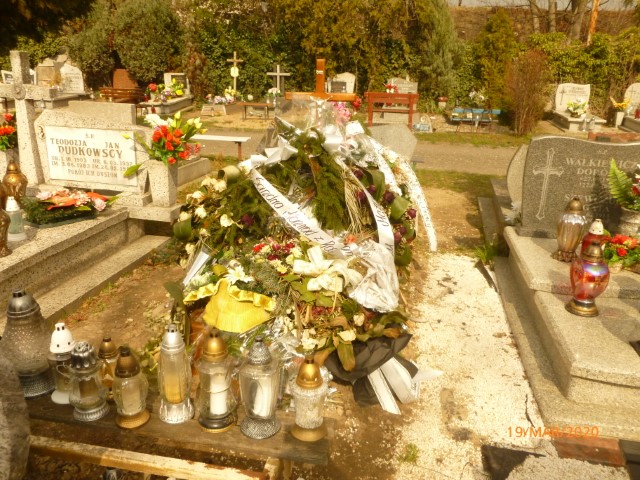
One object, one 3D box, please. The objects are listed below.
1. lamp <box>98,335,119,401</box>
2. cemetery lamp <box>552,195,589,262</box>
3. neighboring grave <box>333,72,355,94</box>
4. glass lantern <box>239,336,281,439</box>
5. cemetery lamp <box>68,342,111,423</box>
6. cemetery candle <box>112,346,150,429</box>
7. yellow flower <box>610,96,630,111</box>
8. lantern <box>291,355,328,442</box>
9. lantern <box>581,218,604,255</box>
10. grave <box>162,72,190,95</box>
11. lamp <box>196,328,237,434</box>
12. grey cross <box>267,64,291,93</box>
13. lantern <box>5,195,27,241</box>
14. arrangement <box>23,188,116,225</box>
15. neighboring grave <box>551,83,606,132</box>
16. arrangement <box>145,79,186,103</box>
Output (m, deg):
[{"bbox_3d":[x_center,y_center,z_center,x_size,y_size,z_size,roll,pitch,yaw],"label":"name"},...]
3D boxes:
[{"bbox_3d":[-0.677,0.413,1.670,0.085,0.230,0.085,5,20,11],"label":"lamp"},{"bbox_3d":[1.391,-0.061,2.869,0.165,0.345,0.165,5,20,11],"label":"cemetery lamp"},{"bbox_3d":[0.663,-4.212,14.300,0.620,0.850,0.160,3,19,6],"label":"neighboring grave"},{"bbox_3d":[-0.166,0.403,1.452,0.116,0.278,0.116,1,18,0],"label":"glass lantern"},{"bbox_3d":[-0.676,0.402,1.505,0.106,0.226,0.106,1,18,0],"label":"cemetery lamp"},{"bbox_3d":[-0.542,0.413,1.478,0.103,0.228,0.103,1,18,0],"label":"cemetery candle"},{"bbox_3d":[7.198,-3.269,12.400,0.480,0.350,0.380,5,20,11],"label":"yellow flower"},{"bbox_3d":[-0.030,0.433,1.447,0.106,0.230,0.106,1,18,0],"label":"lantern"},{"bbox_3d":[1.422,0.036,2.691,0.112,0.280,0.112,1,18,0],"label":"lantern"},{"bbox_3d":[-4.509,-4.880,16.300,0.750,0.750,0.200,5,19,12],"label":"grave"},{"bbox_3d":[-0.294,0.390,1.466,0.110,0.288,0.110,1,18,0],"label":"lamp"},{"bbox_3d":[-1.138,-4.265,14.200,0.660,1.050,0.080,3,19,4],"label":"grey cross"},{"bbox_3d":[-1.726,-0.119,2.920,0.110,0.245,0.110,5,20,11],"label":"lantern"},{"bbox_3d":[-1.785,-0.239,3.645,0.520,0.180,0.400,5,19,12],"label":"arrangement"},{"bbox_3d":[6.252,-3.256,12.436,0.900,1.070,2.100,6,20,12],"label":"neighboring grave"},{"bbox_3d":[-4.148,-4.014,13.900,1.000,0.650,0.650,1,19,0],"label":"arrangement"}]

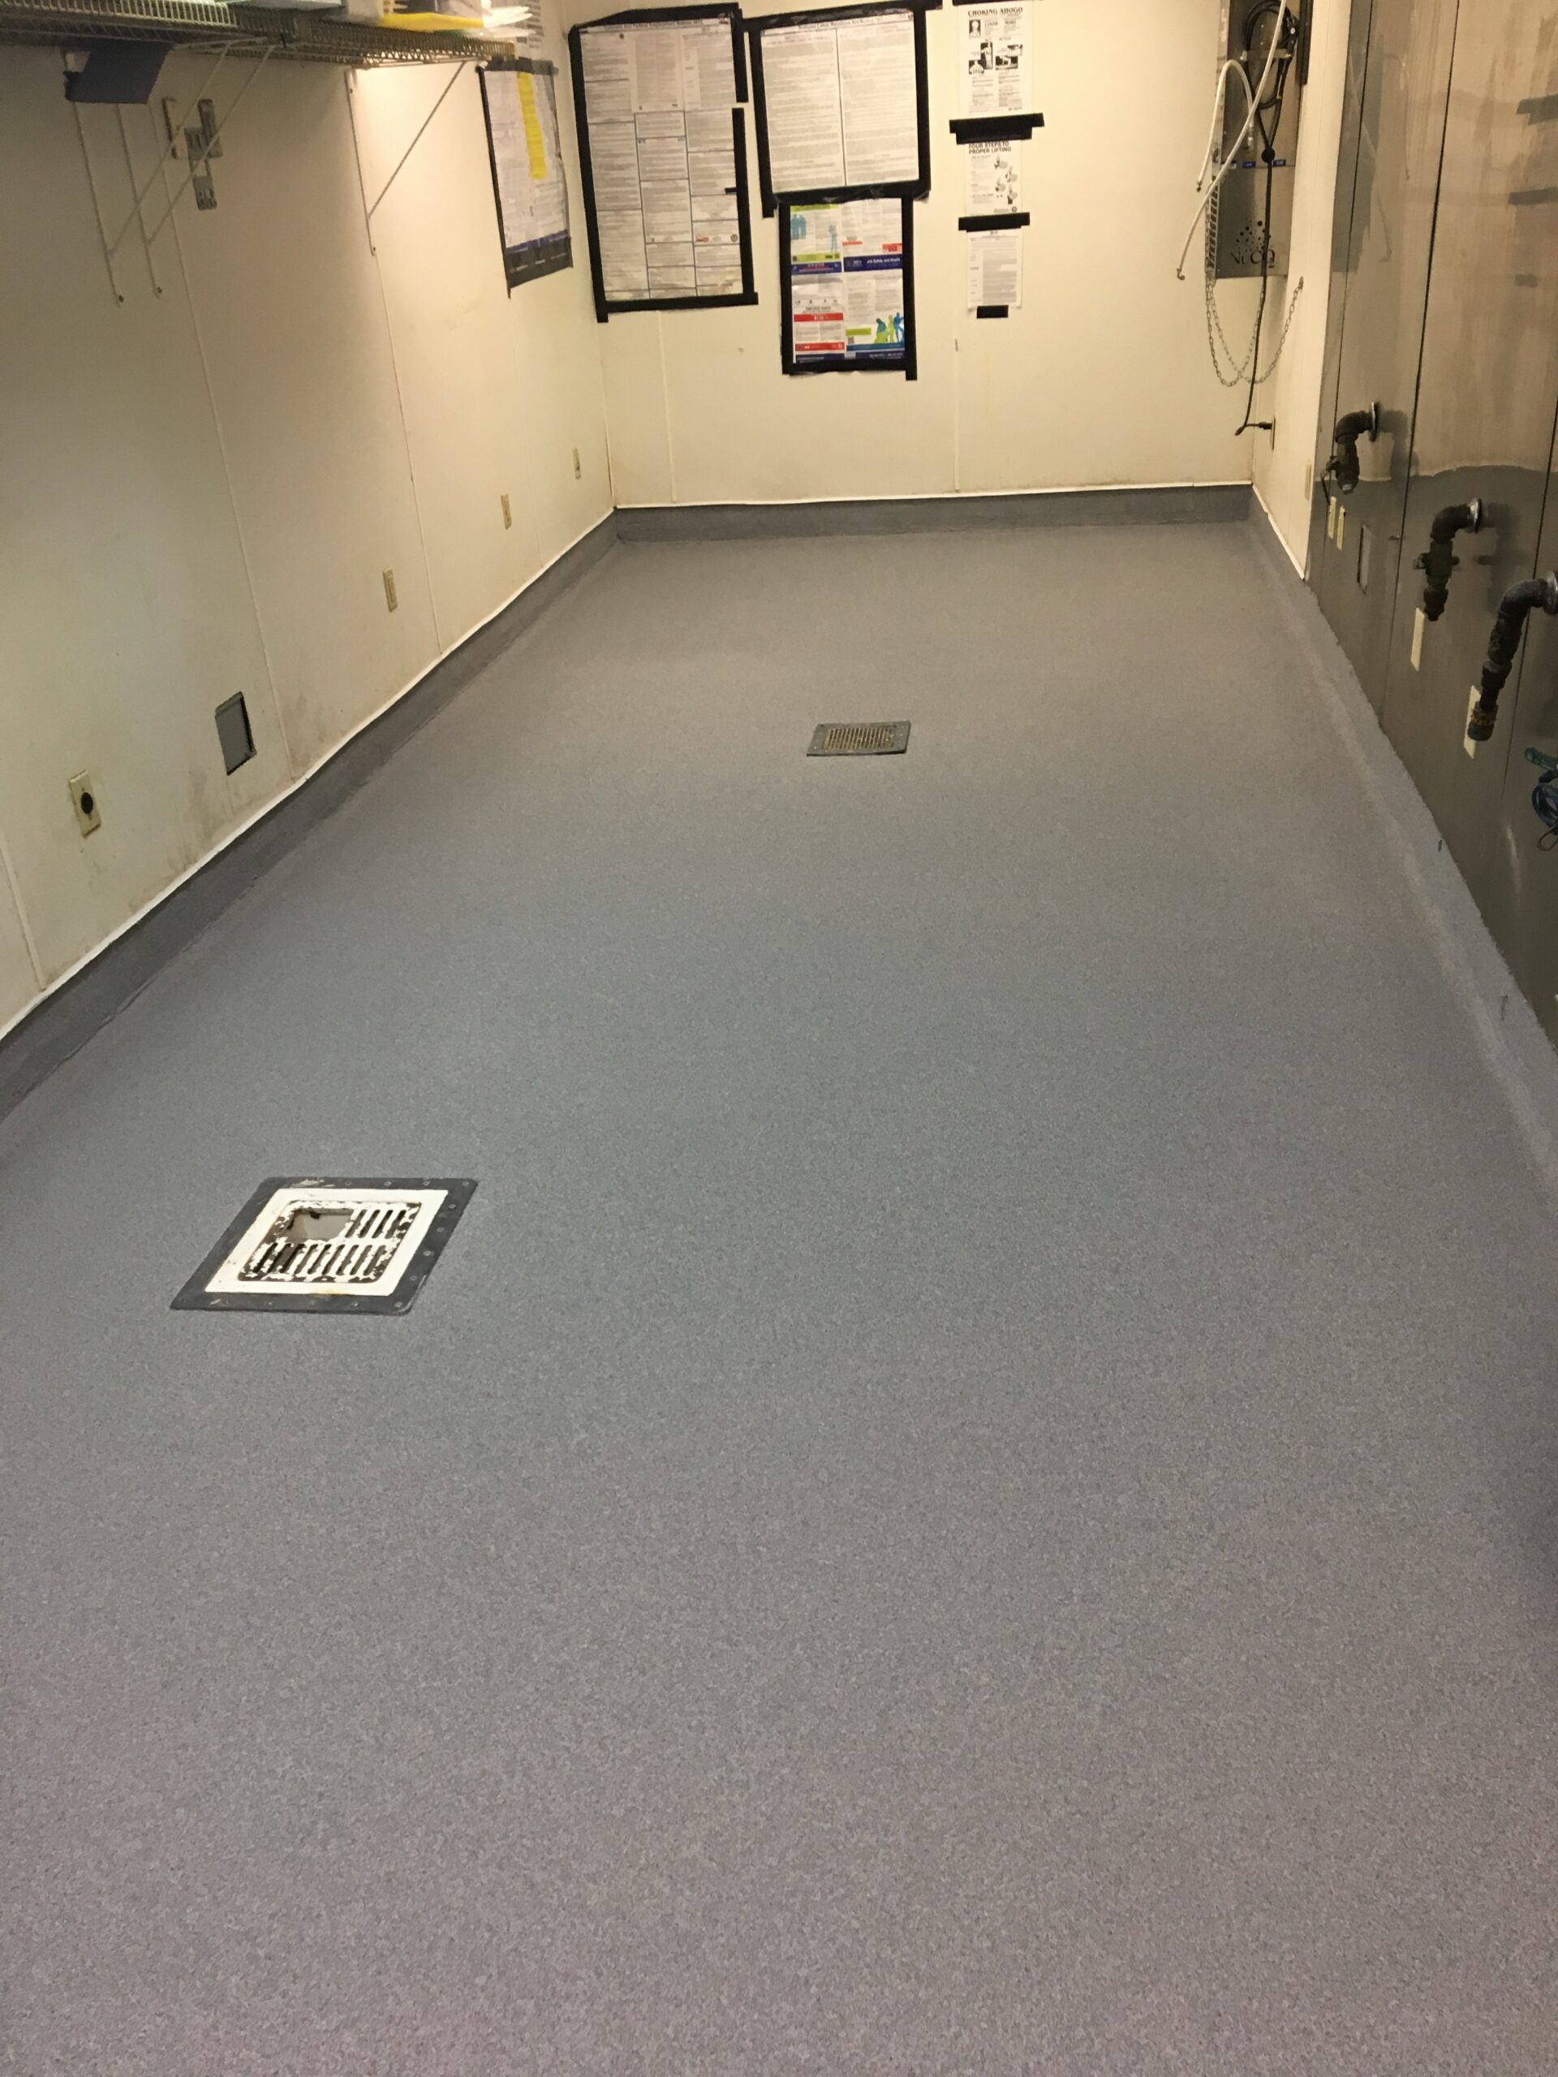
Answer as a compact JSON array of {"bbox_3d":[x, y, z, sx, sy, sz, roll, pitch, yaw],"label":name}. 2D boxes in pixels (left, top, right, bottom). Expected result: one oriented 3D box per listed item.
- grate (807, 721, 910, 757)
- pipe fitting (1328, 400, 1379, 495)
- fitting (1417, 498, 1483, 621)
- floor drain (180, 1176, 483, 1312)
[{"bbox_3d":[0.235,-0.865,5.000,0.277,0.020,0.287,0,28,7],"label":"grate"},{"bbox_3d":[1.486,-1.526,4.508,0.112,0.230,0.090,1,28,9],"label":"pipe fitting"},{"bbox_3d":[1.313,-0.942,3.424,0.108,0.240,0.070,1,28,9],"label":"fitting"},{"bbox_3d":[-0.730,0.329,2.831,0.387,0.020,0.387,0,28,8],"label":"floor drain"}]

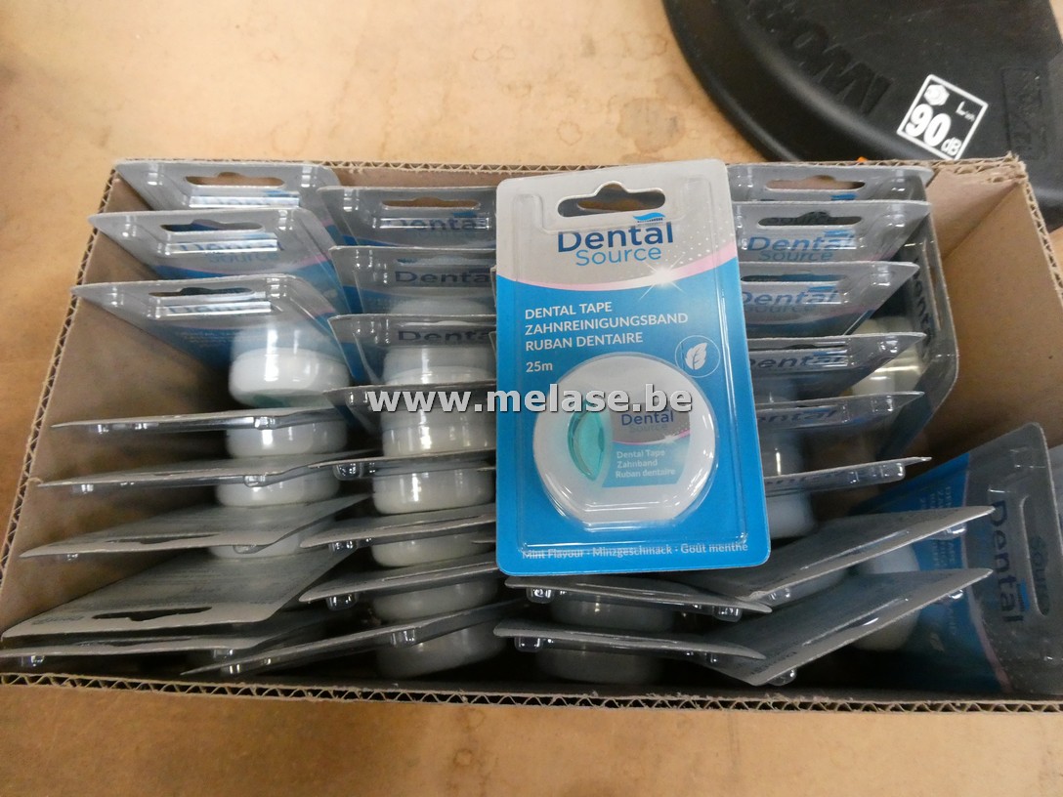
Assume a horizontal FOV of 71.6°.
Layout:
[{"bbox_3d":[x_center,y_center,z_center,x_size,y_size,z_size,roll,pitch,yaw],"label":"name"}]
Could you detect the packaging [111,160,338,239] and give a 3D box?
[{"bbox_3d":[-0.097,-0.048,0.283,0.070,0.119,0.018,2,74,0],"label":"packaging"}]

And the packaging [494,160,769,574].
[{"bbox_3d":[0.023,-0.015,0.198,0.070,0.018,0.119,-3,73,8],"label":"packaging"}]

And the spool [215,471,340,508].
[{"bbox_3d":[-0.097,0.031,0.284,0.046,0.045,0.016,-3,89,0],"label":"spool"}]

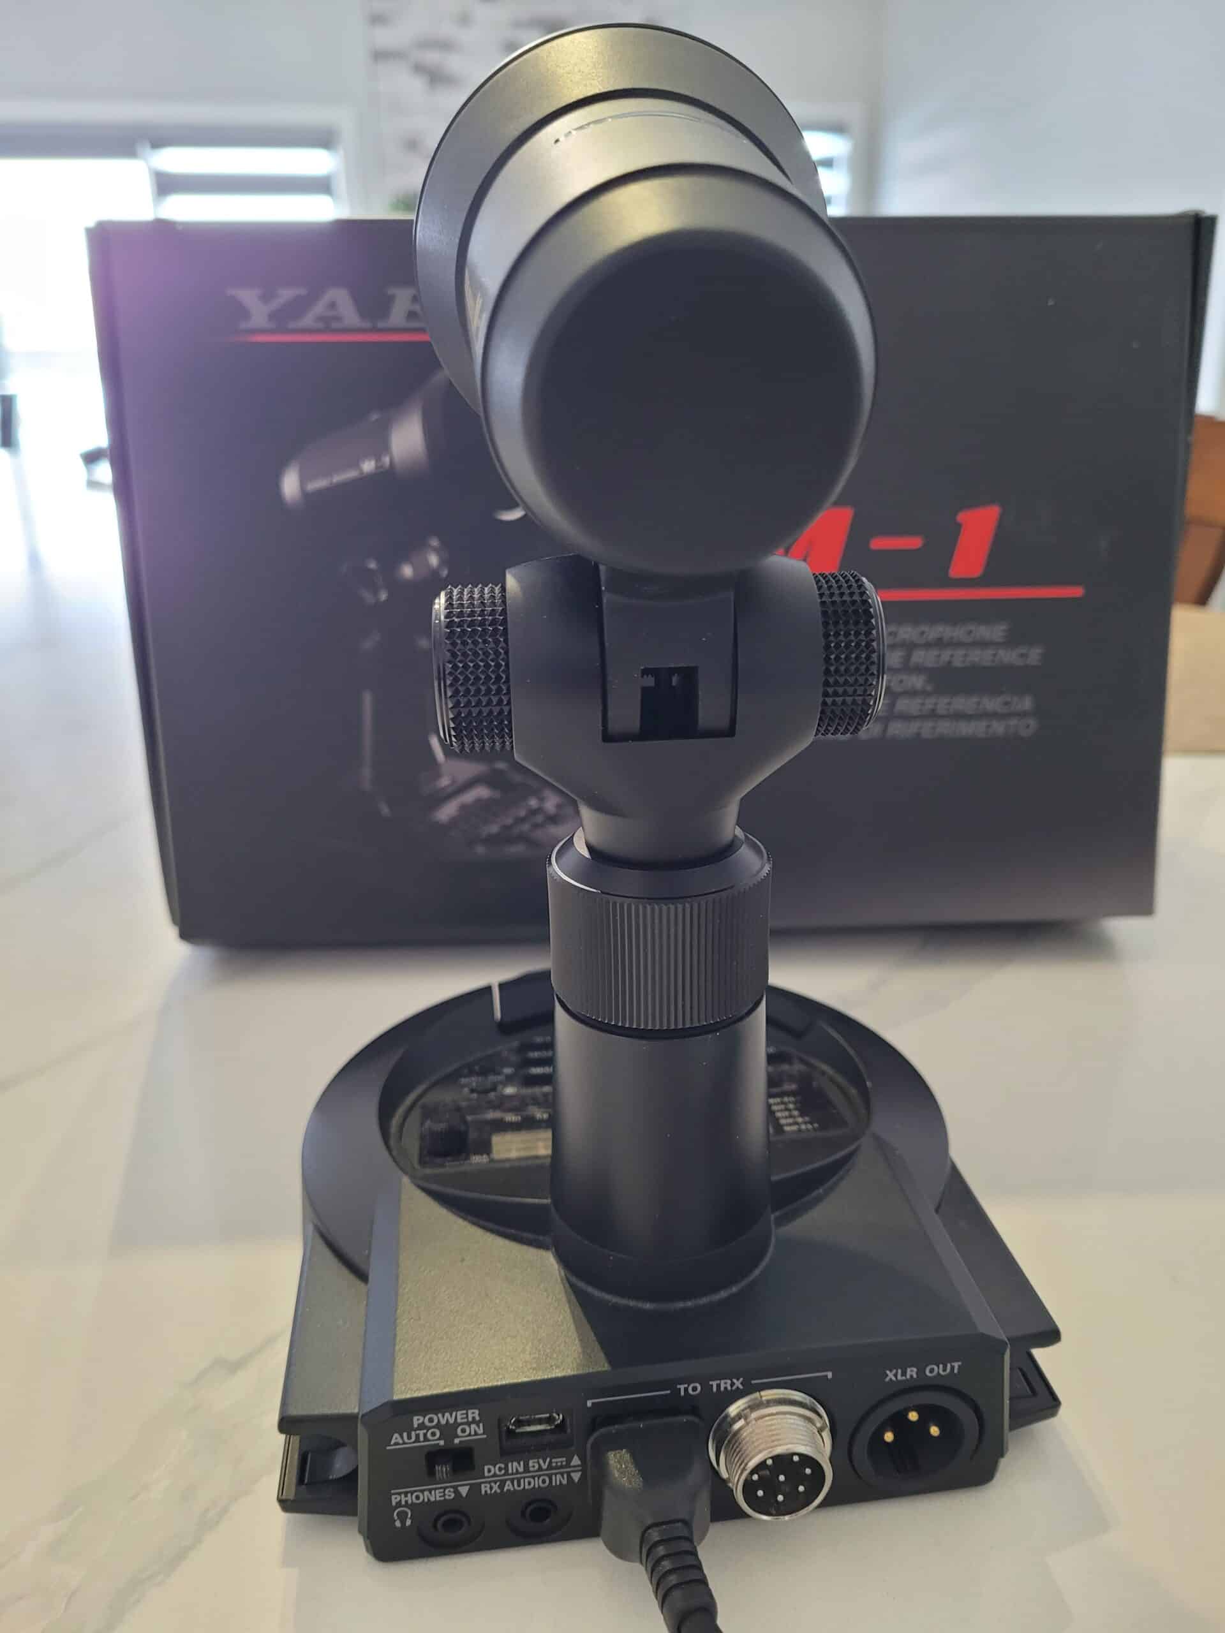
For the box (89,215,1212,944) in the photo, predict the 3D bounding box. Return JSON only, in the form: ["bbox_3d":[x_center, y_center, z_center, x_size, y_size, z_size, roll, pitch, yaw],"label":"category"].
[{"bbox_3d":[0.014,-0.082,0.432,0.317,0.212,0.130,-1,16,-1],"label":"box"}]

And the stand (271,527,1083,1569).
[{"bbox_3d":[0.003,0.018,0.246,0.143,0.154,0.167,-4,21,-7],"label":"stand"}]

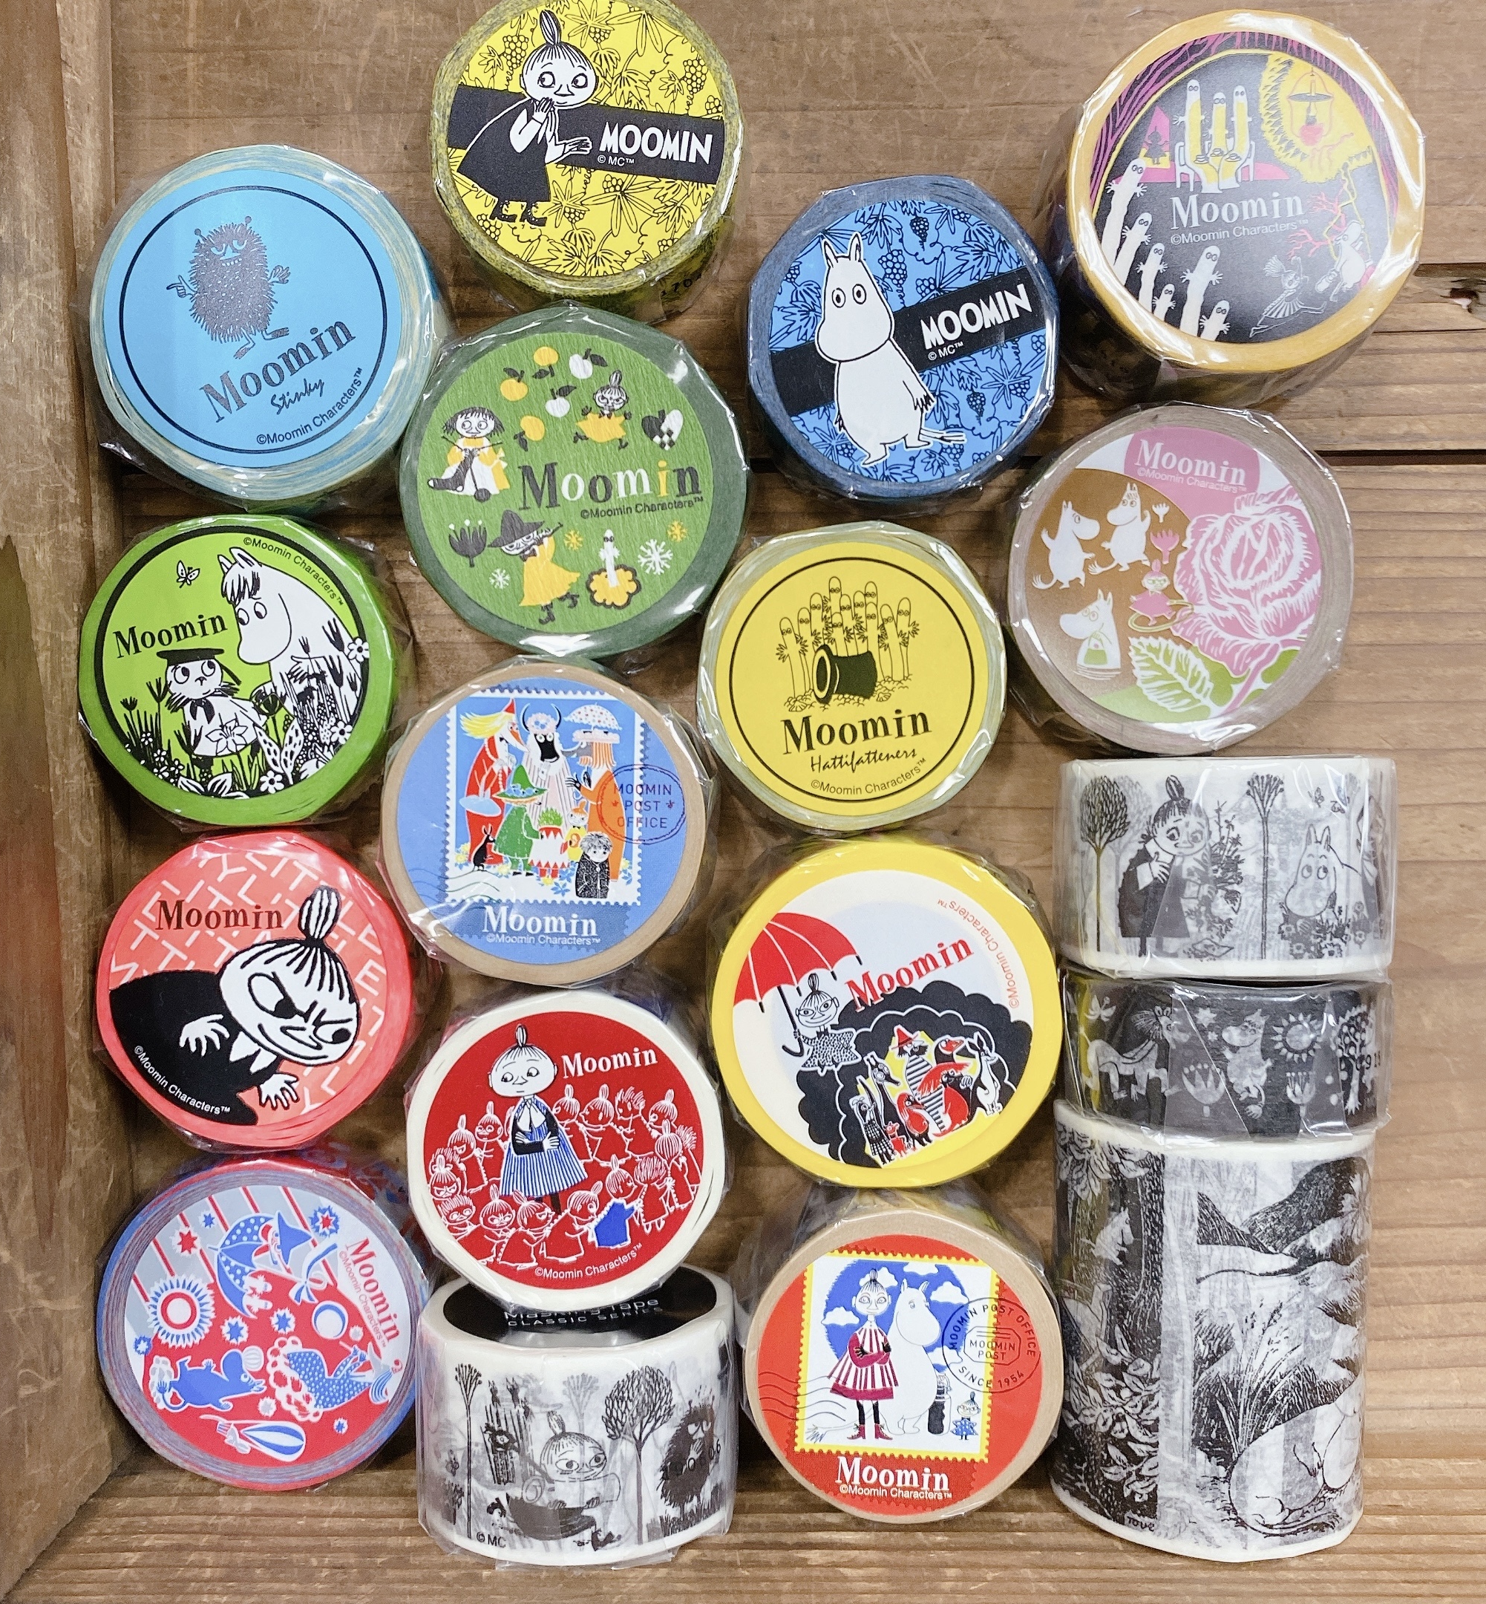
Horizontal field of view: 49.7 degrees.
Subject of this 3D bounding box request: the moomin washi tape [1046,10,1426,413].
[{"bbox_3d":[0.077,-0.094,0.261,0.055,0.029,0.055,0,90,0],"label":"moomin washi tape"}]

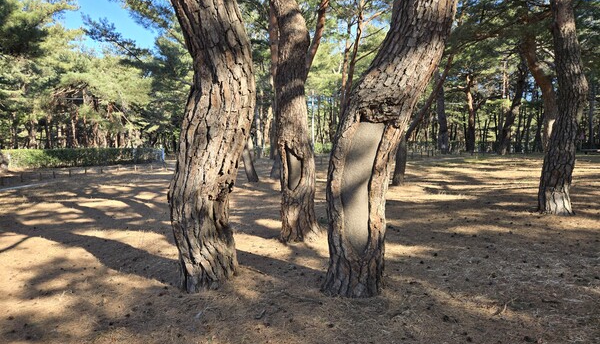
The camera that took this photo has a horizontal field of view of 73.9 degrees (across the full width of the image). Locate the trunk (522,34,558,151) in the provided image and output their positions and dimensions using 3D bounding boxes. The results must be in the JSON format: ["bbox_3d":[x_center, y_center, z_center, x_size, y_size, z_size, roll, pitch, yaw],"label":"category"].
[{"bbox_3d":[11.509,-3.383,19.000,1.550,6.240,1.000,3,6,31],"label":"trunk"}]

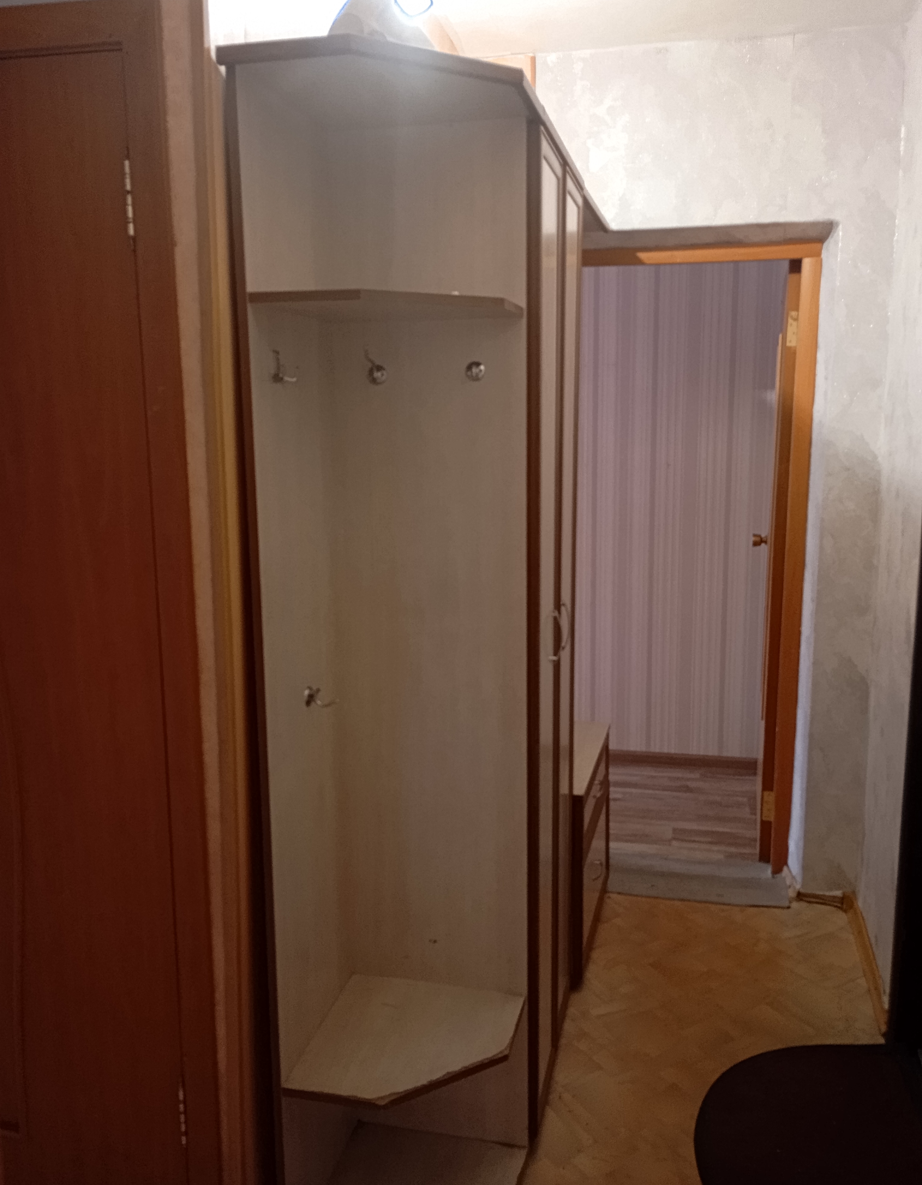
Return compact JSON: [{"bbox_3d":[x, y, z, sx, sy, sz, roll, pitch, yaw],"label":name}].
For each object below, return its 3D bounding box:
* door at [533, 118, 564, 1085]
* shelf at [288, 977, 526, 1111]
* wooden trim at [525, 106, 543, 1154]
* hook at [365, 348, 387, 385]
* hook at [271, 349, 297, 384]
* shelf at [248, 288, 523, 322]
[{"bbox_3d":[0.180,0.130,2.089,0.020,2.014,0.278,2,10,14],"label":"door"},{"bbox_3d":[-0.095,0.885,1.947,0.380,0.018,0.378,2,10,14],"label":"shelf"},{"bbox_3d":[0.147,0.162,1.967,0.024,2.061,0.020,2,10,14],"label":"wooden trim"},{"bbox_3d":[-0.165,-0.437,1.912,0.034,0.060,0.040,2,10,14],"label":"hook"},{"bbox_3d":[-0.298,-0.383,1.682,0.036,0.056,0.030,2,10,14],"label":"hook"},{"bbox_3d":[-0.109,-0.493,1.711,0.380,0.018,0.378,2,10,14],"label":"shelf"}]

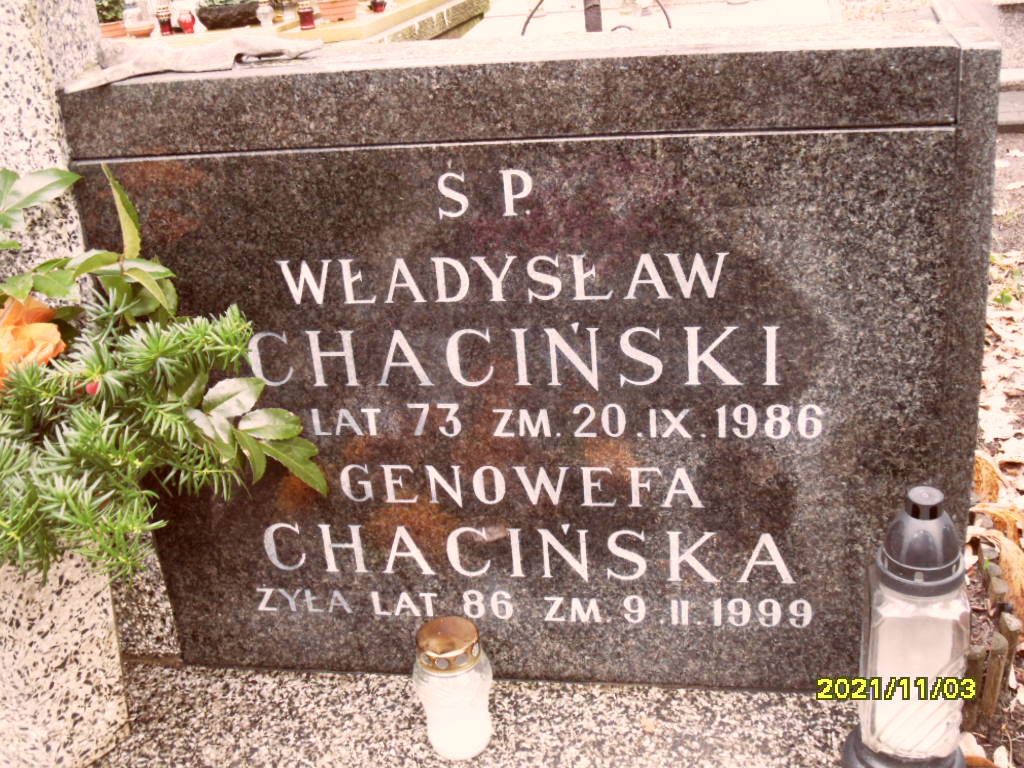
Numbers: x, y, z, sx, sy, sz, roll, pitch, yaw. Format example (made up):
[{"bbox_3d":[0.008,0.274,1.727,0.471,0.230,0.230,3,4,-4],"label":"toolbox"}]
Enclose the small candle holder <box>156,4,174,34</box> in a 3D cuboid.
[{"bbox_3d":[-1.573,-1.657,5.375,0.070,0.126,0.070,-5,23,0],"label":"small candle holder"}]

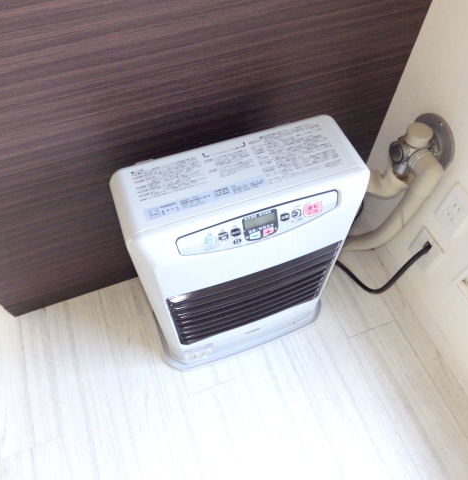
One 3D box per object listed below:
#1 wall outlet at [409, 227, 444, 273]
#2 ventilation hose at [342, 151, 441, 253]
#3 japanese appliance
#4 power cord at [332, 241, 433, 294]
[{"bbox_3d":[0.491,0.030,1.044,0.012,0.104,0.083,-18,60,-10],"label":"wall outlet"},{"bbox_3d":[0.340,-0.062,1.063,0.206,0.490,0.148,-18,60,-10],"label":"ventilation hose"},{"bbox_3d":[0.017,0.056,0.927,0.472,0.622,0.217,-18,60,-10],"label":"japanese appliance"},{"bbox_3d":[0.385,0.038,1.150,0.158,0.252,0.177,-18,60,-10],"label":"power cord"}]

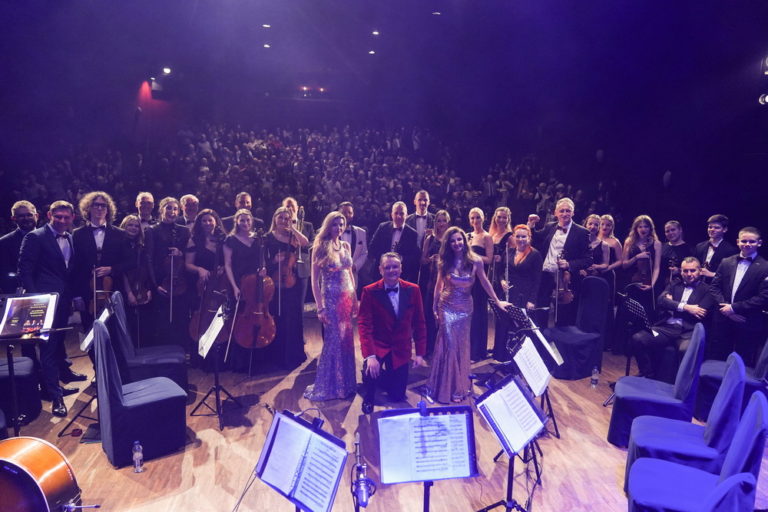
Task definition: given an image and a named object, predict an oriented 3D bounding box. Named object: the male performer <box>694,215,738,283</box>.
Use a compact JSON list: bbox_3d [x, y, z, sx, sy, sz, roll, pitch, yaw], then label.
[{"bbox_3d":[3.414,0.414,5.413,0.520,1.680,0.400,6,11,27],"label":"male performer"}]

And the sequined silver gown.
[{"bbox_3d":[-0.481,0.601,4.706,0.460,1.400,0.440,-2,10,-16],"label":"sequined silver gown"}]

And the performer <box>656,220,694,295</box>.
[{"bbox_3d":[3.153,0.448,5.599,0.480,1.660,0.340,4,8,25],"label":"performer"}]

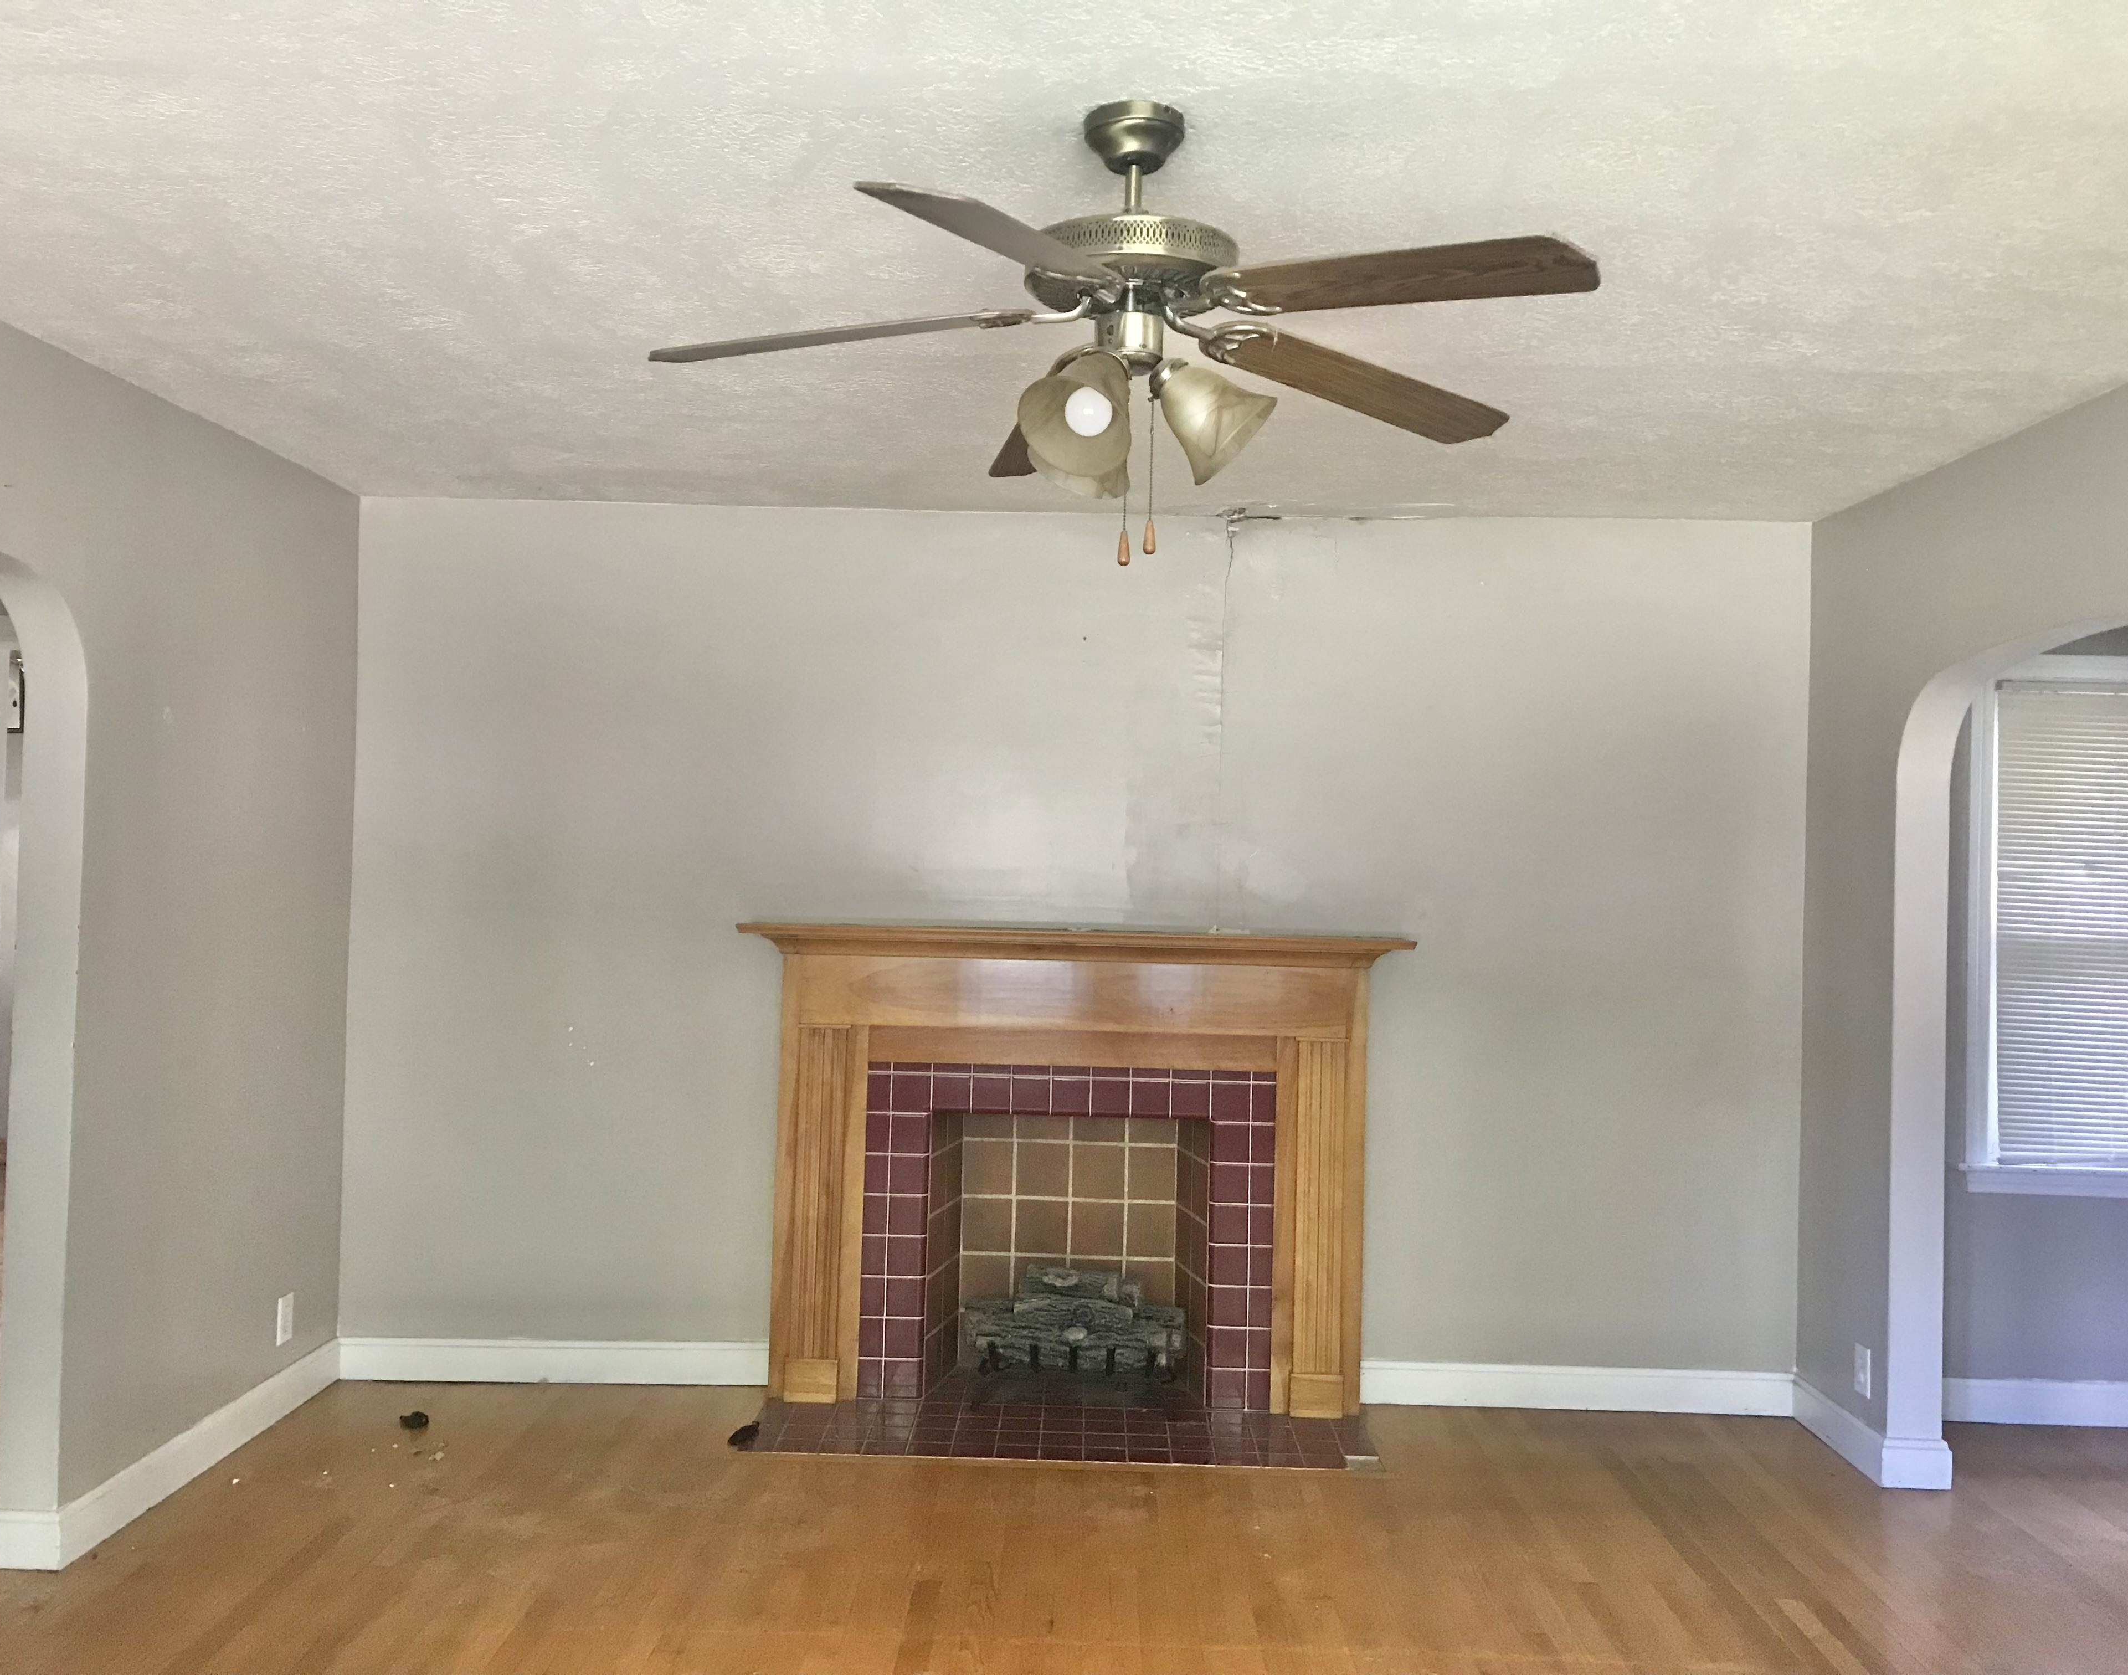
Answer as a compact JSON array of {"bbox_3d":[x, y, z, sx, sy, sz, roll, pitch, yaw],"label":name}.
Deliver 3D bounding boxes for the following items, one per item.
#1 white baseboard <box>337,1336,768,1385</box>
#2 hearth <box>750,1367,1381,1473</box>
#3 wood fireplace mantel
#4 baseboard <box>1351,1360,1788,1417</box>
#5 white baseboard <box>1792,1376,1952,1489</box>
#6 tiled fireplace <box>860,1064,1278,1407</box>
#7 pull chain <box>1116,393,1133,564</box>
[{"bbox_3d":[-1.392,1.437,4.952,1.183,0.112,0.019,1,-1,1],"label":"white baseboard"},{"bbox_3d":[0.006,1.519,4.766,1.594,0.022,0.740,1,-1,1],"label":"hearth"},{"bbox_3d":[0.021,0.886,4.838,1.783,1.275,0.221,1,-1,1],"label":"wood fireplace mantel"},{"bbox_3d":[1.394,1.500,4.913,1.170,0.112,0.019,1,-1,1],"label":"baseboard"},{"bbox_3d":[2.058,1.513,4.621,0.166,0.112,0.548,1,-1,1],"label":"white baseboard"},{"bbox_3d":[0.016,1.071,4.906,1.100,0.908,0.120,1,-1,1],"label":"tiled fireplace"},{"bbox_3d":[0.081,-0.466,2.353,0.017,0.226,0.017,1,-1,1],"label":"pull chain"}]

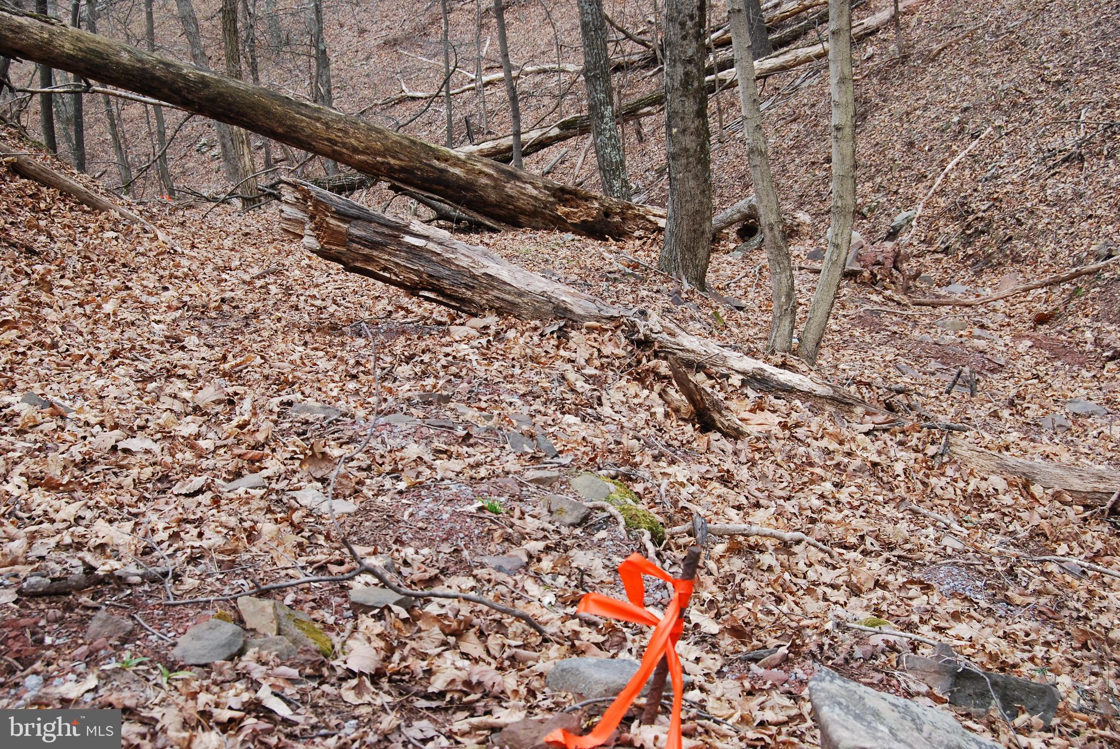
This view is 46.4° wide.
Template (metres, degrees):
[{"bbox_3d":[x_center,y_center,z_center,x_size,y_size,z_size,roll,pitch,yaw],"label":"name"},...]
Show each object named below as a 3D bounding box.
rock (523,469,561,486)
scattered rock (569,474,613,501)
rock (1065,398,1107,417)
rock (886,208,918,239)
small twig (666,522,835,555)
[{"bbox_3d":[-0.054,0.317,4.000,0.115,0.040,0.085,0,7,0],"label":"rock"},{"bbox_3d":[0.085,0.319,3.680,0.120,0.050,0.100,-1,7,0],"label":"scattered rock"},{"bbox_3d":[2.492,0.158,6.200,0.175,0.060,0.140,-2,7,-10],"label":"rock"},{"bbox_3d":[3.526,-1.554,13.500,0.320,0.270,0.250,0,7,0],"label":"rock"},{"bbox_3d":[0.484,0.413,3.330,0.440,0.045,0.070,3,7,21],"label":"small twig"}]

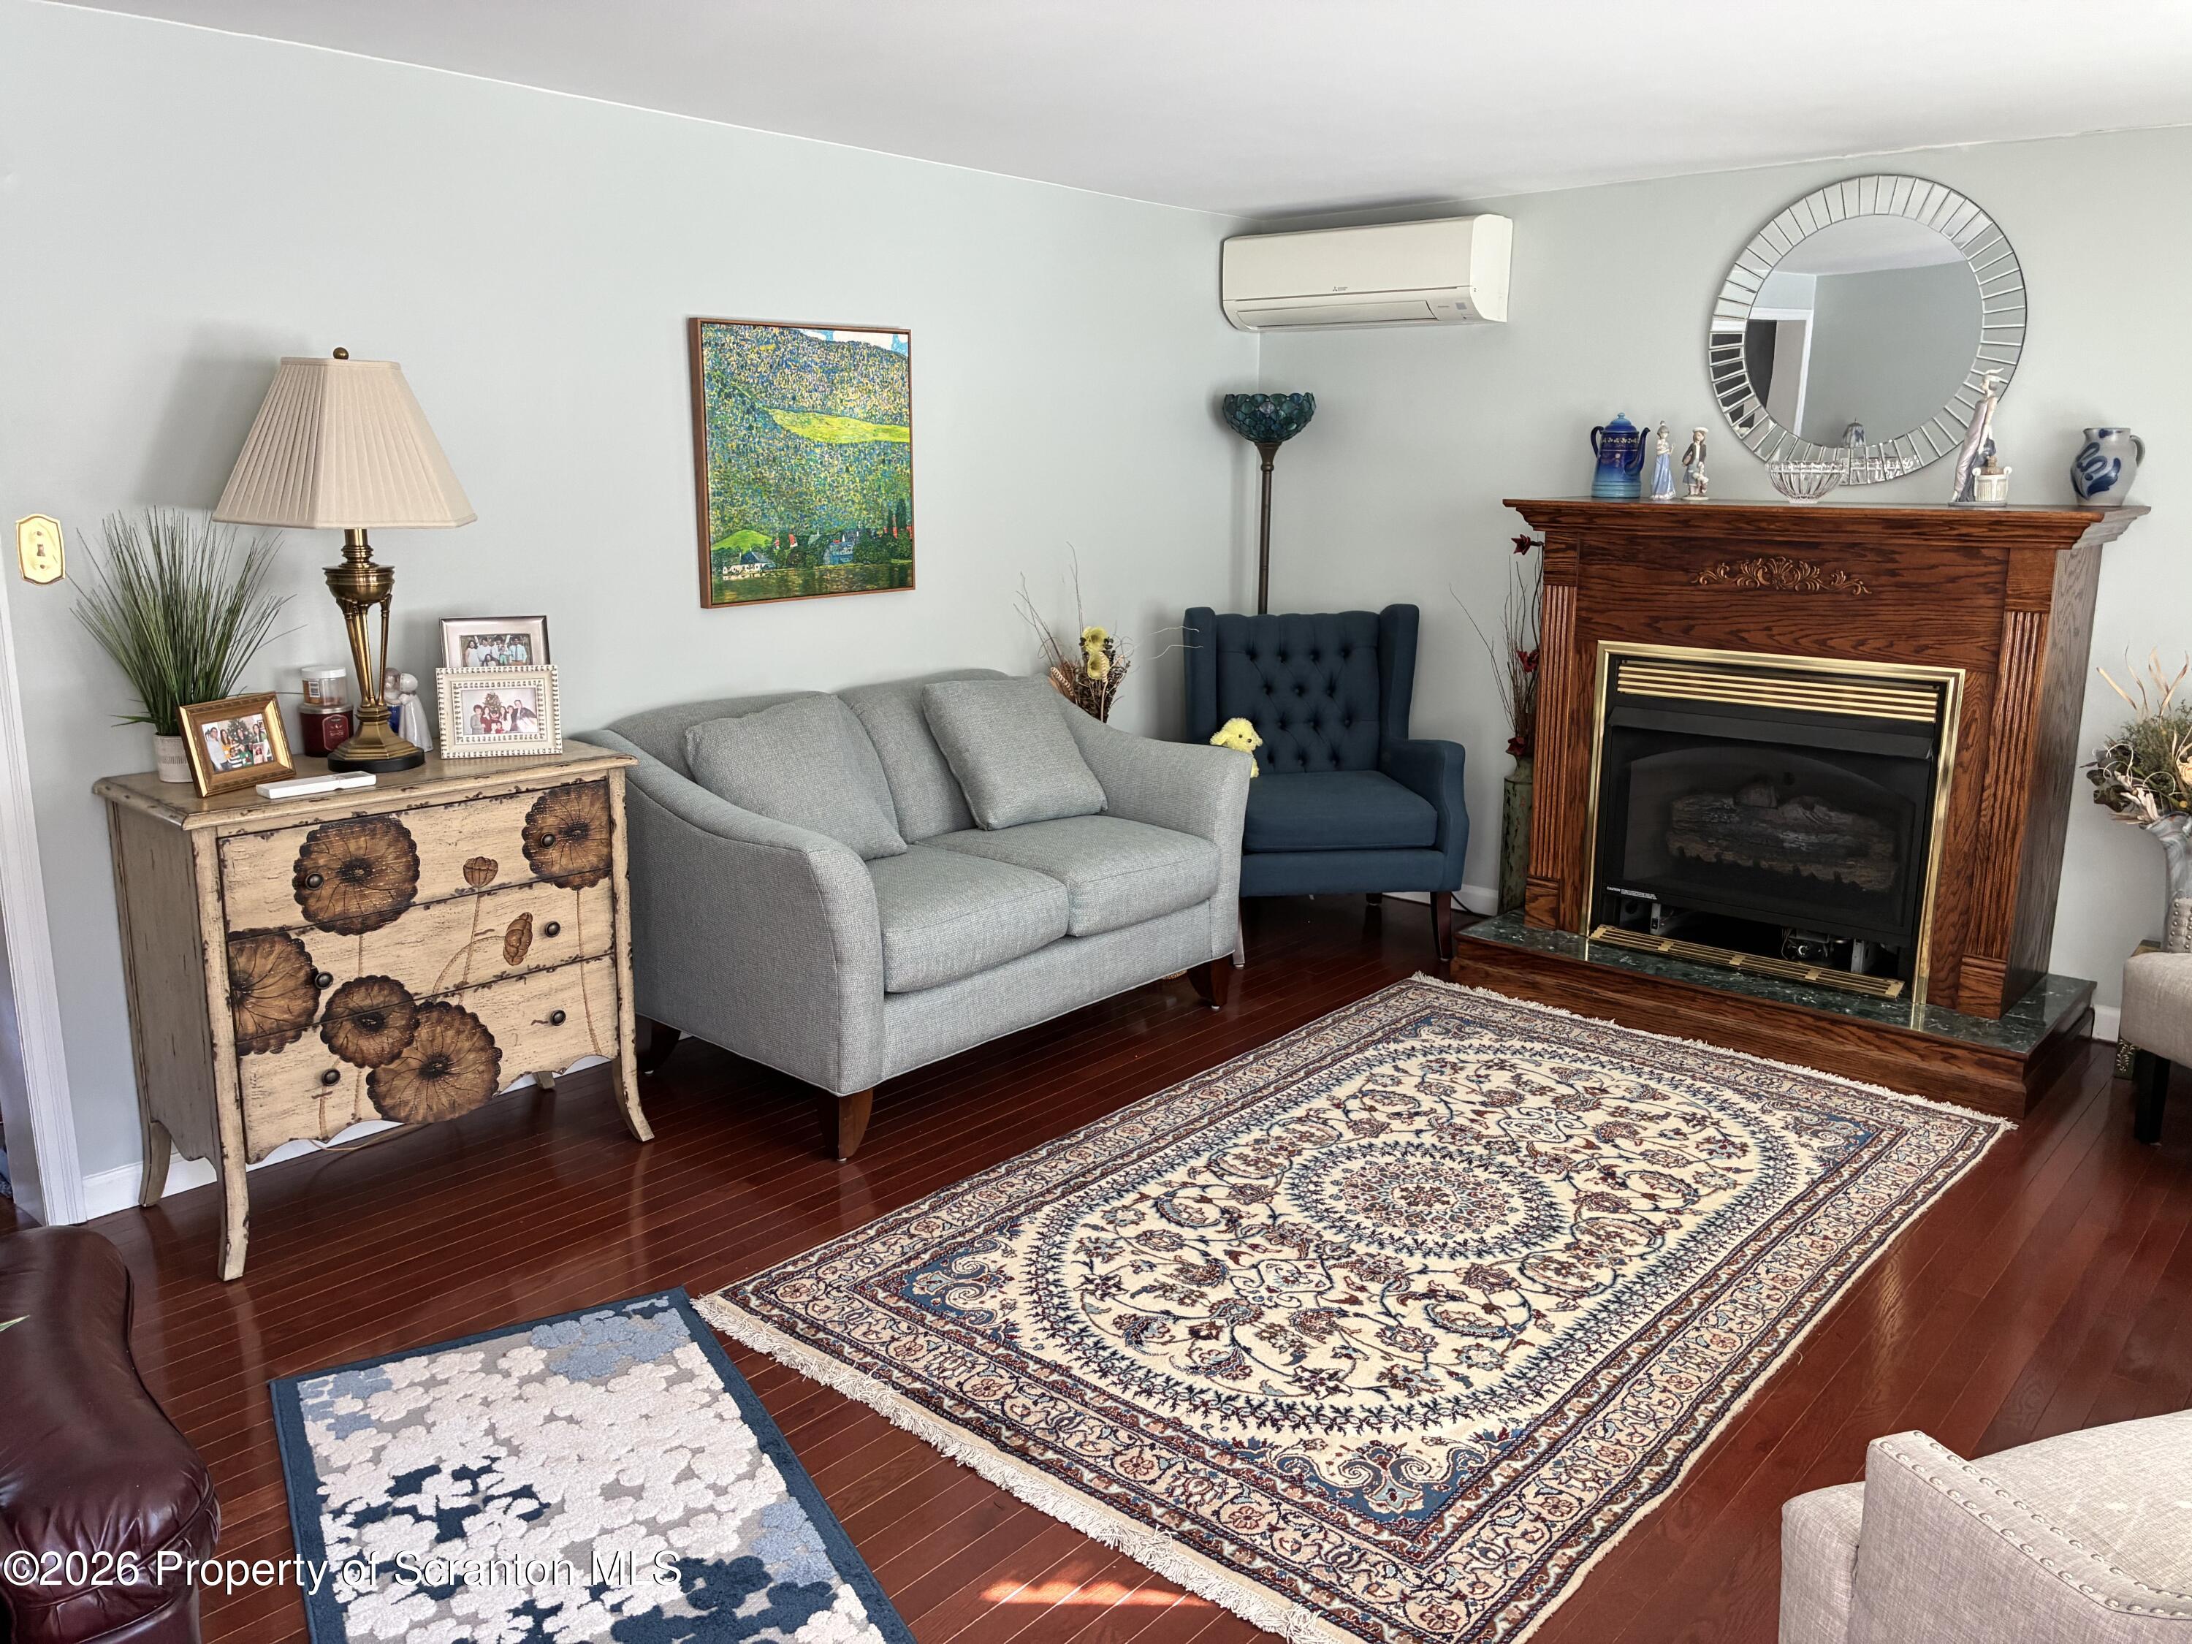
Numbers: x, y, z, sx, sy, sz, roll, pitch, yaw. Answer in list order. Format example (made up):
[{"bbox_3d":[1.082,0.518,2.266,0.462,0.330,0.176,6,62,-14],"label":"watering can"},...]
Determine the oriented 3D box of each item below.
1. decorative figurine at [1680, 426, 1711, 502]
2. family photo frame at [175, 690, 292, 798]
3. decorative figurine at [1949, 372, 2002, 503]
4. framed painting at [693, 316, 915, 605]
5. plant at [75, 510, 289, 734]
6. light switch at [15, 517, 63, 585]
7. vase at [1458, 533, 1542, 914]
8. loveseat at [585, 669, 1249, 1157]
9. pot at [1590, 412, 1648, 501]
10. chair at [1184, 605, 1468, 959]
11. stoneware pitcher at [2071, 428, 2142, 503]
[{"bbox_3d":[1.700,-1.008,4.656,0.085,0.202,0.075,2,12,9],"label":"decorative figurine"},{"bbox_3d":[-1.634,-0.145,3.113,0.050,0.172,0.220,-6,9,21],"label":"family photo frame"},{"bbox_3d":[2.167,-0.934,4.017,0.114,0.324,0.100,8,15,32],"label":"decorative figurine"},{"bbox_3d":[-0.737,-0.926,4.256,0.042,0.689,0.679,11,16,40],"label":"framed painting"},{"bbox_3d":[-1.691,-0.351,3.044,0.310,0.446,0.345,11,16,40],"label":"plant"},{"bbox_3d":[-1.918,-0.494,2.995,0.012,0.123,0.074,11,16,40],"label":"light switch"},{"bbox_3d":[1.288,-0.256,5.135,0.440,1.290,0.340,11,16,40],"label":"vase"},{"bbox_3d":[-0.410,0.137,4.261,0.870,0.885,1.570,11,16,40],"label":"loveseat"},{"bbox_3d":[1.474,-1.017,4.592,0.130,0.233,0.168,-10,16,-40],"label":"pot"},{"bbox_3d":[0.710,-0.149,5.246,0.770,1.030,0.790,-1,12,-6],"label":"chair"},{"bbox_3d":[2.434,-0.844,3.930,0.162,0.188,0.132,2,13,6],"label":"stoneware pitcher"}]

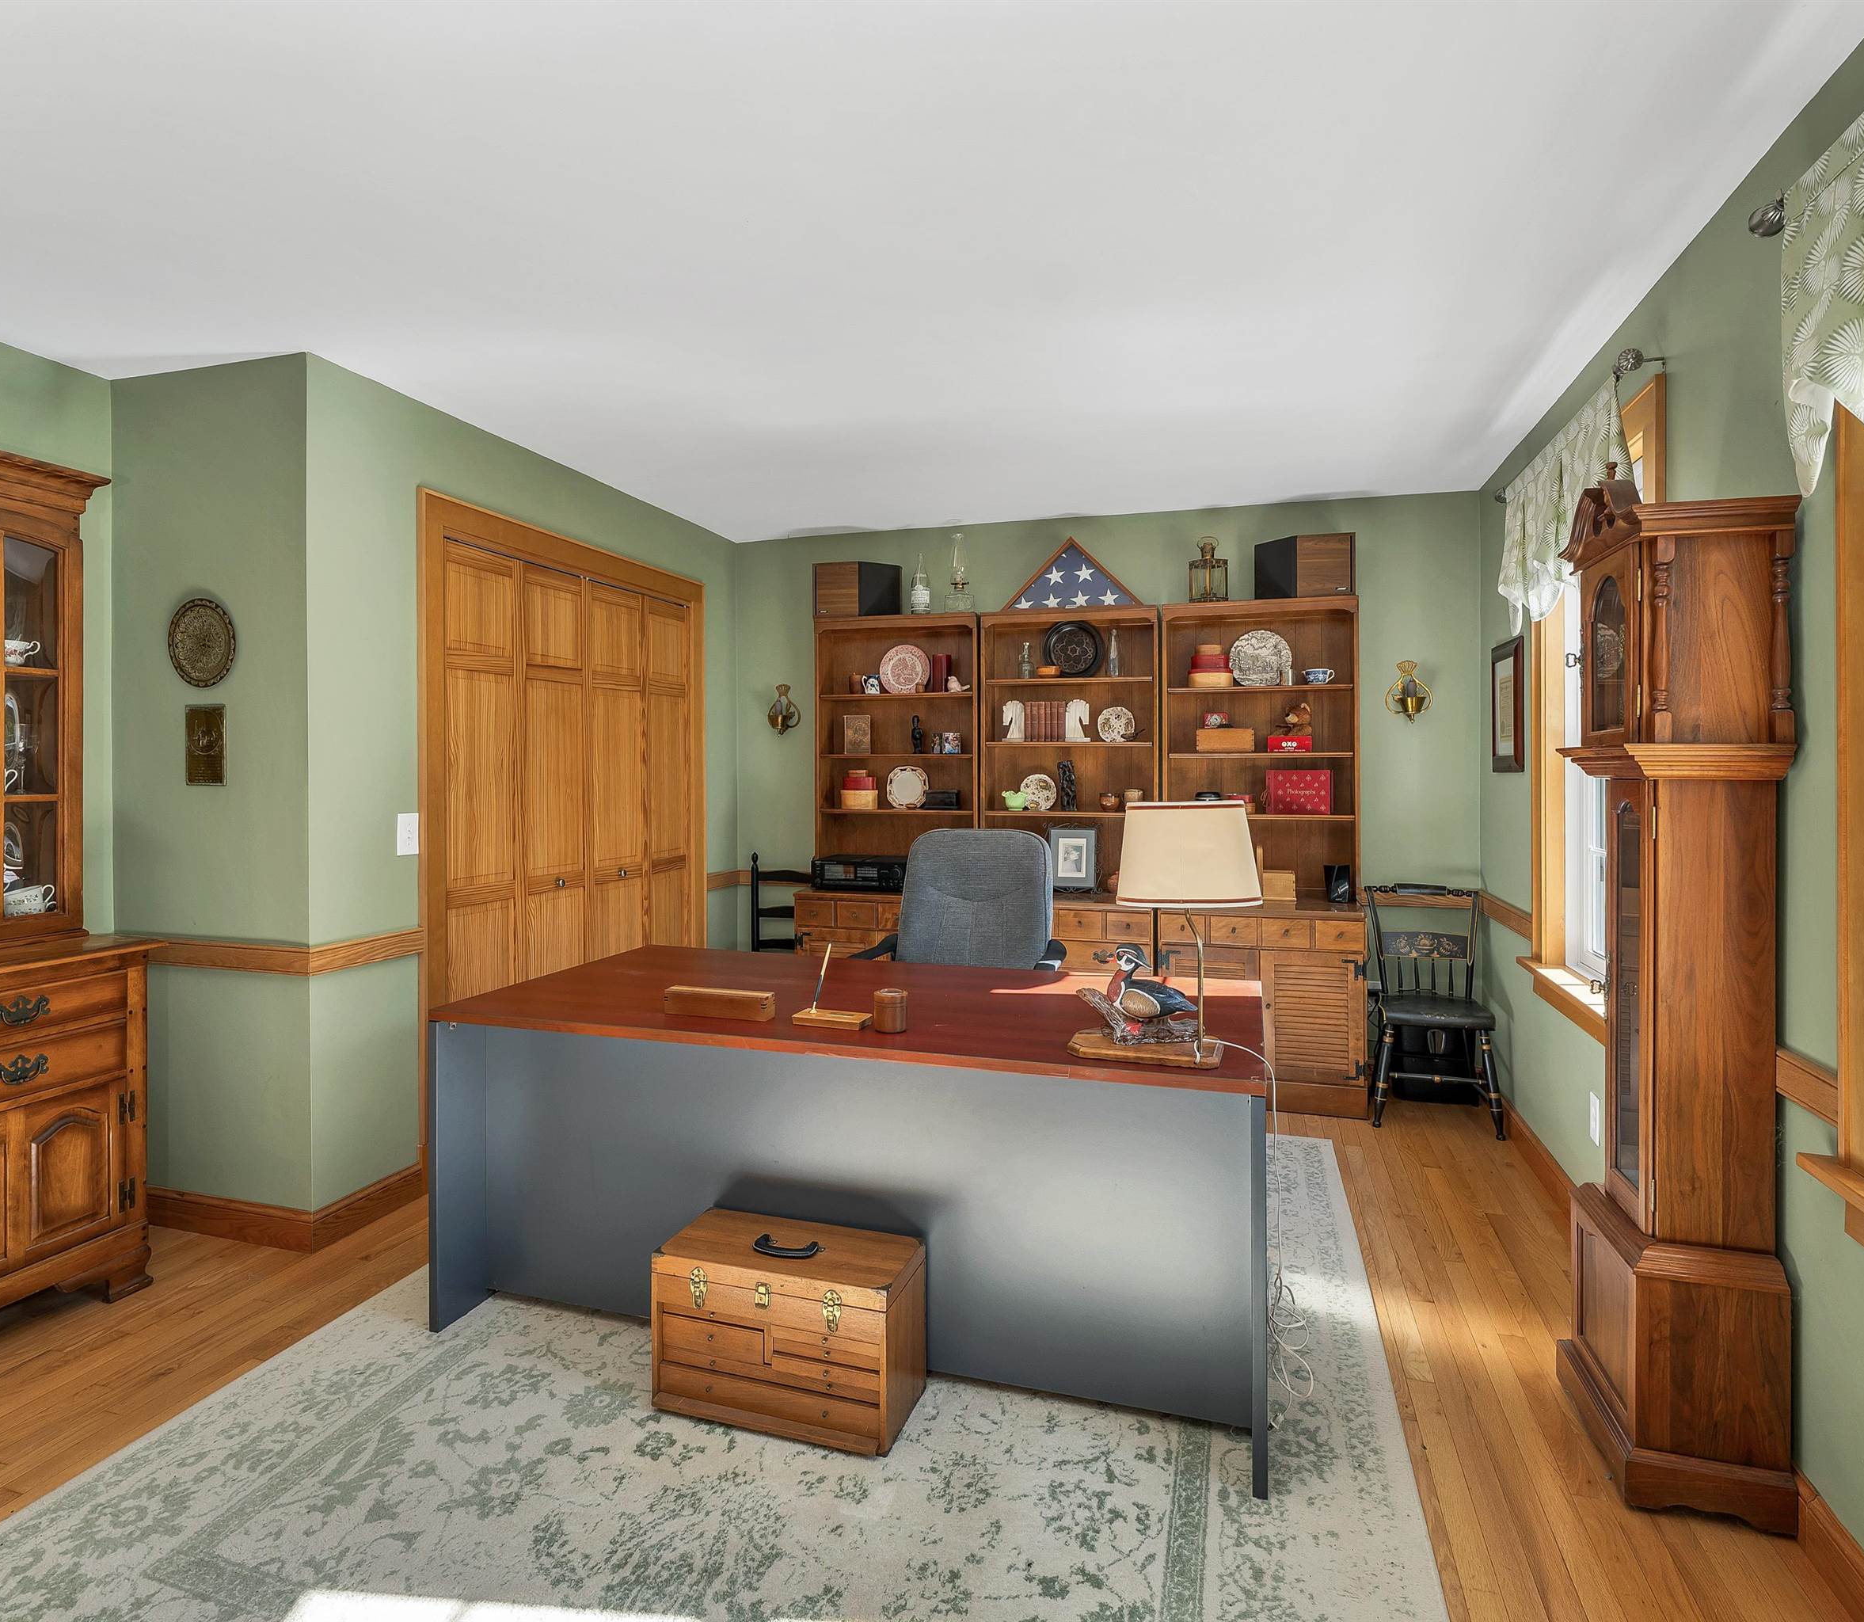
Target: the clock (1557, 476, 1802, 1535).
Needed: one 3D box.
[{"bbox_3d":[1.416,0.301,1.827,0.270,1.870,0.390,0,1,17],"label":"clock"}]

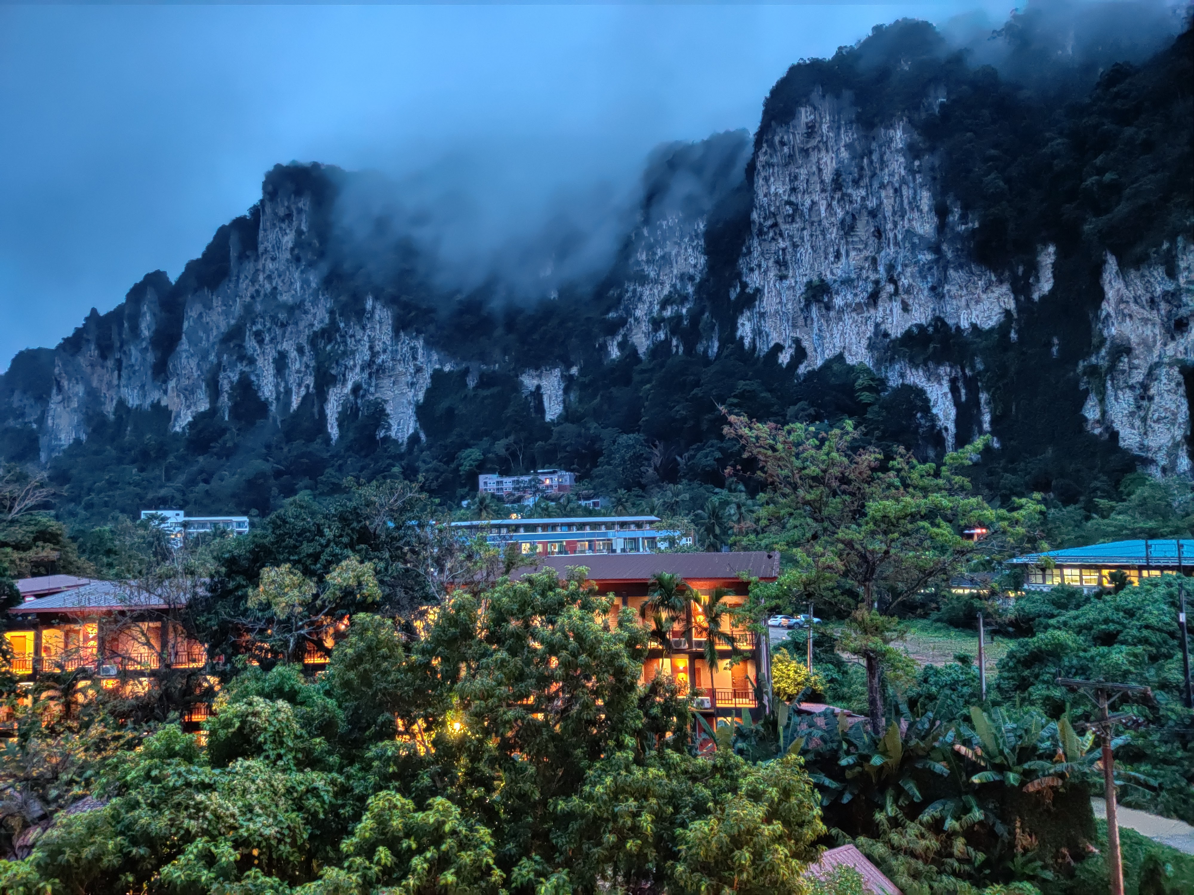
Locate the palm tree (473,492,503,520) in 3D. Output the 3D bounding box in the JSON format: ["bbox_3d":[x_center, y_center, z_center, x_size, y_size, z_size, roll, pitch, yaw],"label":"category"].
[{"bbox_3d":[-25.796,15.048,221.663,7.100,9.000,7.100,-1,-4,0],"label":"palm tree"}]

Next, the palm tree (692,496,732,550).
[{"bbox_3d":[21.867,14.685,174.588,7.800,11.000,7.800,-1,-4,0],"label":"palm tree"}]

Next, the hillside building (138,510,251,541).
[{"bbox_3d":[-104.909,21.140,245.654,28.000,9.000,11.000,-1,-4,-6],"label":"hillside building"}]

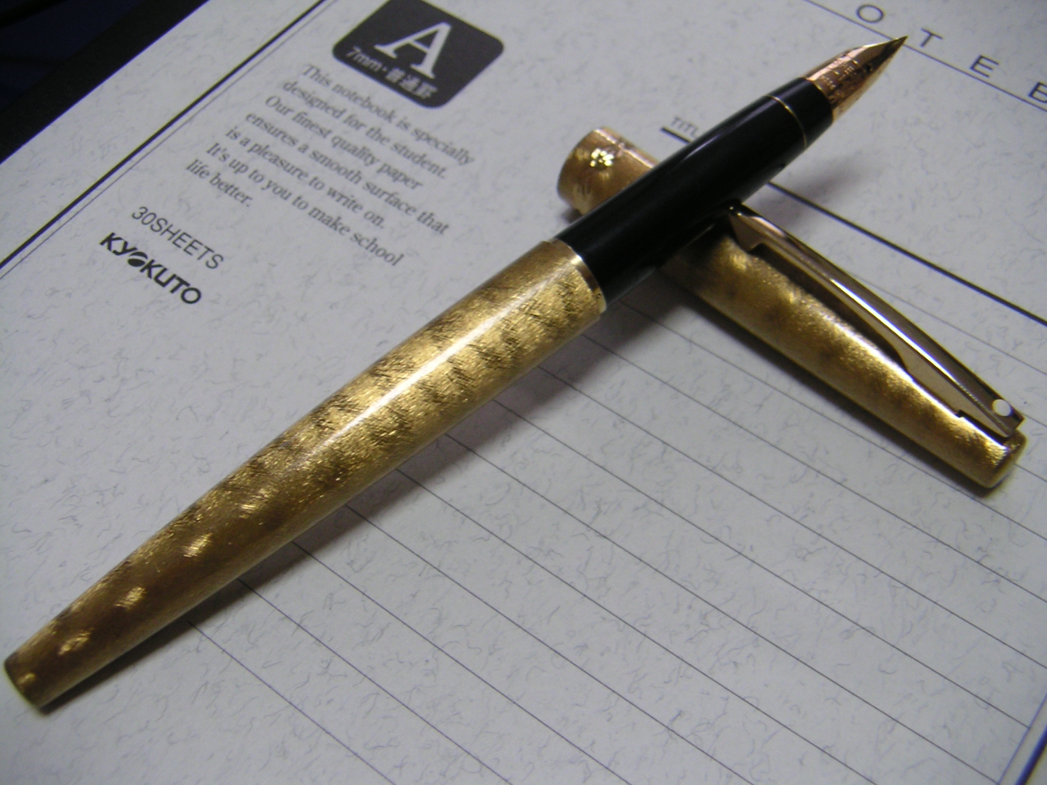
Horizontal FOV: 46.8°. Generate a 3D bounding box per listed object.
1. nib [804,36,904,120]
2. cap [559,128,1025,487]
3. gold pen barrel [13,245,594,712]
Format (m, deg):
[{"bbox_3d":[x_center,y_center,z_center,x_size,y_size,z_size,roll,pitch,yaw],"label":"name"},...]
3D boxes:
[{"bbox_3d":[0.041,-0.039,0.145,0.016,0.006,0.006,-37,93,-12],"label":"nib"},{"bbox_3d":[0.031,-0.011,0.143,0.062,0.014,0.011,39,51,20],"label":"cap"},{"bbox_3d":[-0.022,0.008,0.127,0.073,0.011,0.011,-37,93,-12],"label":"gold pen barrel"}]

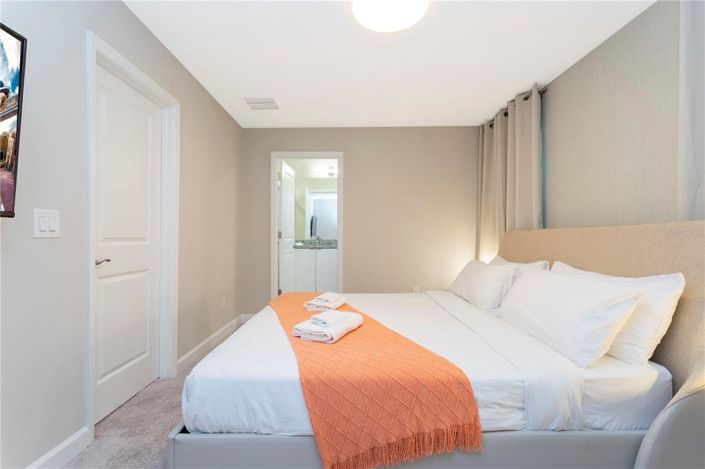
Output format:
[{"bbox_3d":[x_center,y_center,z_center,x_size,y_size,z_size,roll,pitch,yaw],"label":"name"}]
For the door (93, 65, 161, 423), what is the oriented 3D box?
[{"bbox_3d":[-1.468,0.055,2.142,0.045,2.030,0.745,0,0,-1],"label":"door"}]

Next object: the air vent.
[{"bbox_3d":[-0.930,-1.345,3.449,0.335,0.022,0.340,0,0,-1],"label":"air vent"}]

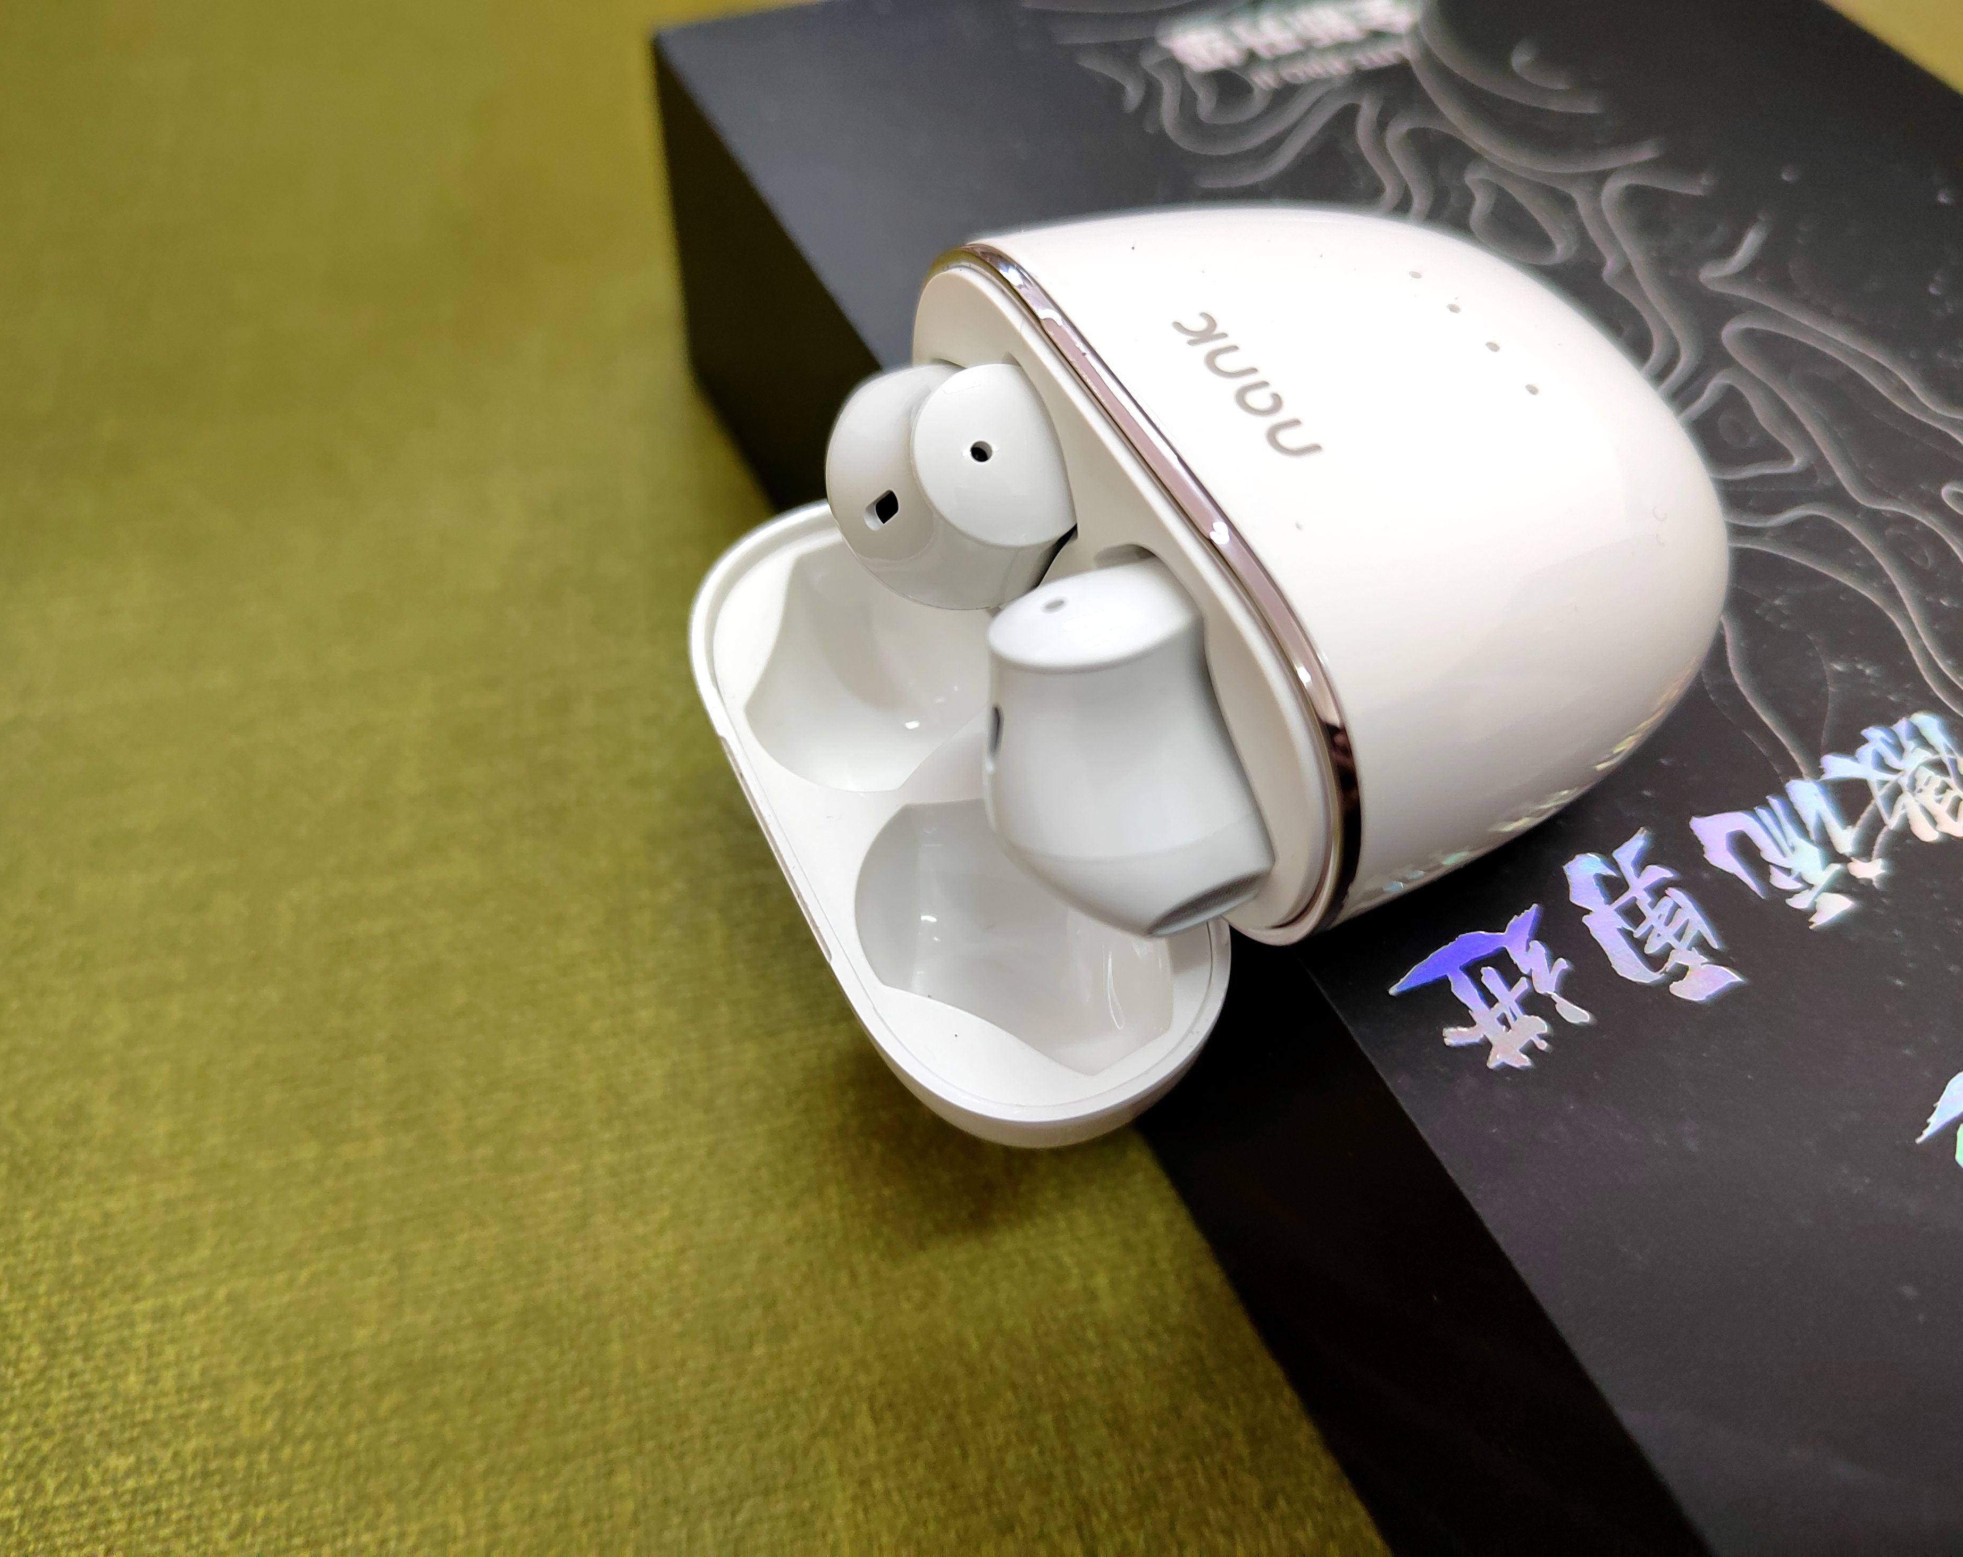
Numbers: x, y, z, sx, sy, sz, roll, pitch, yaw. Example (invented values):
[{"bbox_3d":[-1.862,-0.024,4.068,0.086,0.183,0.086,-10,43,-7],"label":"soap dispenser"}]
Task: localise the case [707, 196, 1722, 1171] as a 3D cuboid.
[{"bbox_3d":[0.014,-0.009,0.097,0.064,0.046,0.051,-20,61,-21],"label":"case"}]

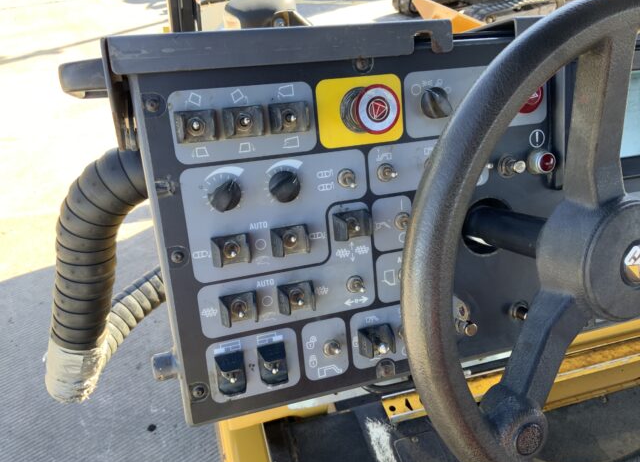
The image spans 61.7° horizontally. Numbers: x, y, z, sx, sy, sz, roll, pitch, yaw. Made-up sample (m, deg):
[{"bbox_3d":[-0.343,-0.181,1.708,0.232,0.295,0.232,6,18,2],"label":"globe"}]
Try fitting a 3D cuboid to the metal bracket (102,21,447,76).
[{"bbox_3d":[-0.023,-0.155,0.455,0.292,0.028,0.030,-9,13,-15],"label":"metal bracket"}]

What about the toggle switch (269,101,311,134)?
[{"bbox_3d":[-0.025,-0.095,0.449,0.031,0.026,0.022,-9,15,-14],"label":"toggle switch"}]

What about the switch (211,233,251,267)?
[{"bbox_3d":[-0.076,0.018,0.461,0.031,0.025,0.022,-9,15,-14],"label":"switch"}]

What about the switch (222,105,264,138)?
[{"bbox_3d":[-0.062,-0.090,0.441,0.032,0.026,0.022,-9,13,-15],"label":"switch"}]

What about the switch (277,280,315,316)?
[{"bbox_3d":[-0.019,0.062,0.485,0.032,0.026,0.022,-9,13,-15],"label":"switch"}]

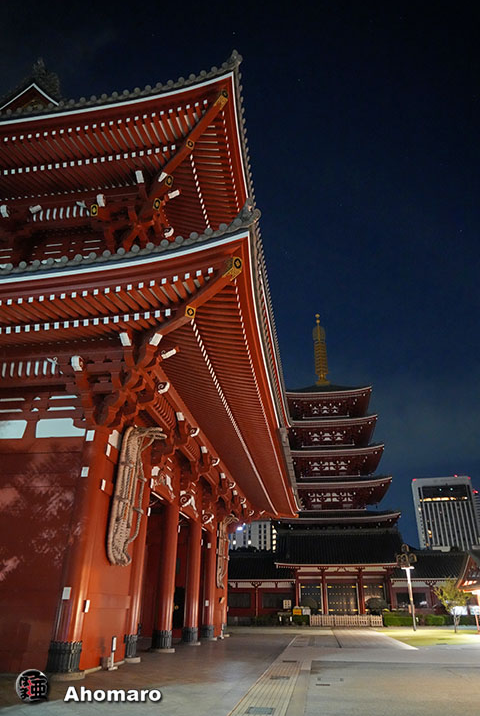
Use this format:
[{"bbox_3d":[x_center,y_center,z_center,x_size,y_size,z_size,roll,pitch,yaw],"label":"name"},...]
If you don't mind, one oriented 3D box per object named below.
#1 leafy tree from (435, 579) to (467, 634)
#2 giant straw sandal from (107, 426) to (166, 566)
[{"bbox_3d":[17.733,20.645,40.104,2.900,4.050,2.800,-3,-28,8],"label":"leafy tree"},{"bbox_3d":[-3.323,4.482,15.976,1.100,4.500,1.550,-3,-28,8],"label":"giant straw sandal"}]

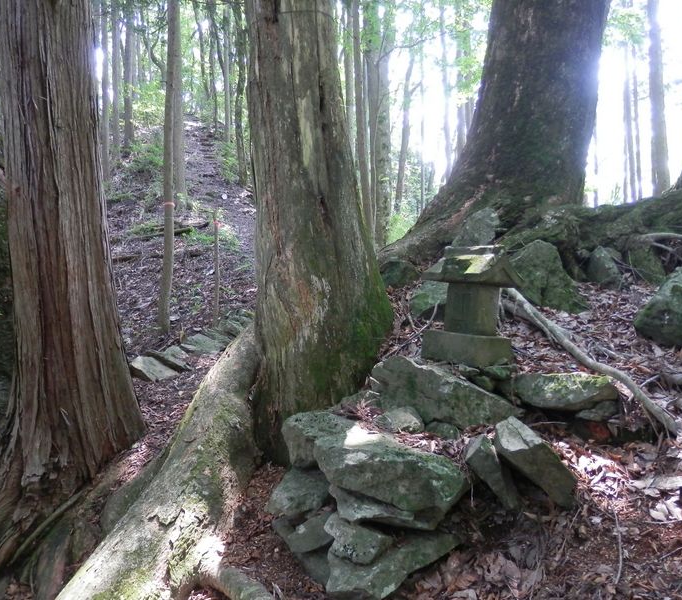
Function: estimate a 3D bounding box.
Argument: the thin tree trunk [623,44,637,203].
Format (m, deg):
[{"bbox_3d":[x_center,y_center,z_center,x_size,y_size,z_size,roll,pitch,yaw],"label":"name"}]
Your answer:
[{"bbox_3d":[7.766,-4.735,15.500,0.260,4.200,0.260,-3,-5,0],"label":"thin tree trunk"}]

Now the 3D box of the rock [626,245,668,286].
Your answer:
[{"bbox_3d":[2.644,-0.299,5.000,0.340,0.340,0.300,-2,-5,11],"label":"rock"}]

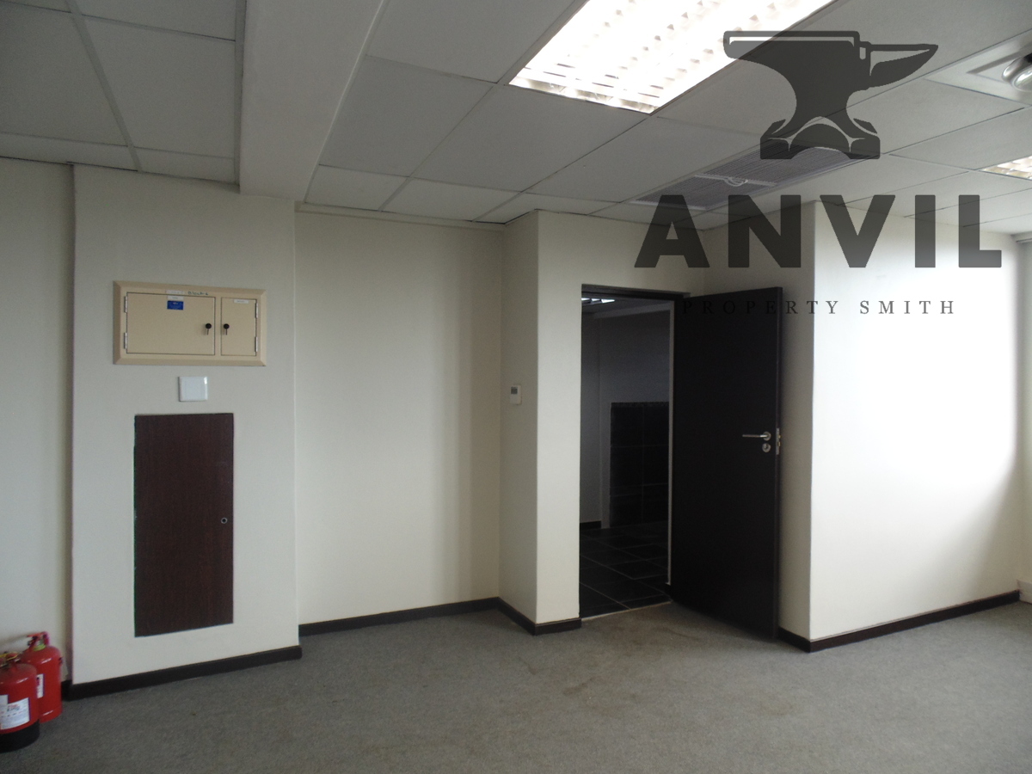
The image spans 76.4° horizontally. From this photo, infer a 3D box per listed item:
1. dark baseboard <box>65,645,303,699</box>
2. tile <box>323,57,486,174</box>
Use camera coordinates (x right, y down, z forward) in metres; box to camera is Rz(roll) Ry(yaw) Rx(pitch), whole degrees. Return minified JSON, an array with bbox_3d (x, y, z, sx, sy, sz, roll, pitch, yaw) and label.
[{"bbox_3d":[-1.647,1.452,3.358,1.057,0.070,0.025,0,1,-27],"label":"dark baseboard"},{"bbox_3d":[-0.498,-1.038,2.650,0.424,0.020,1.176,0,2,-23],"label":"tile"}]

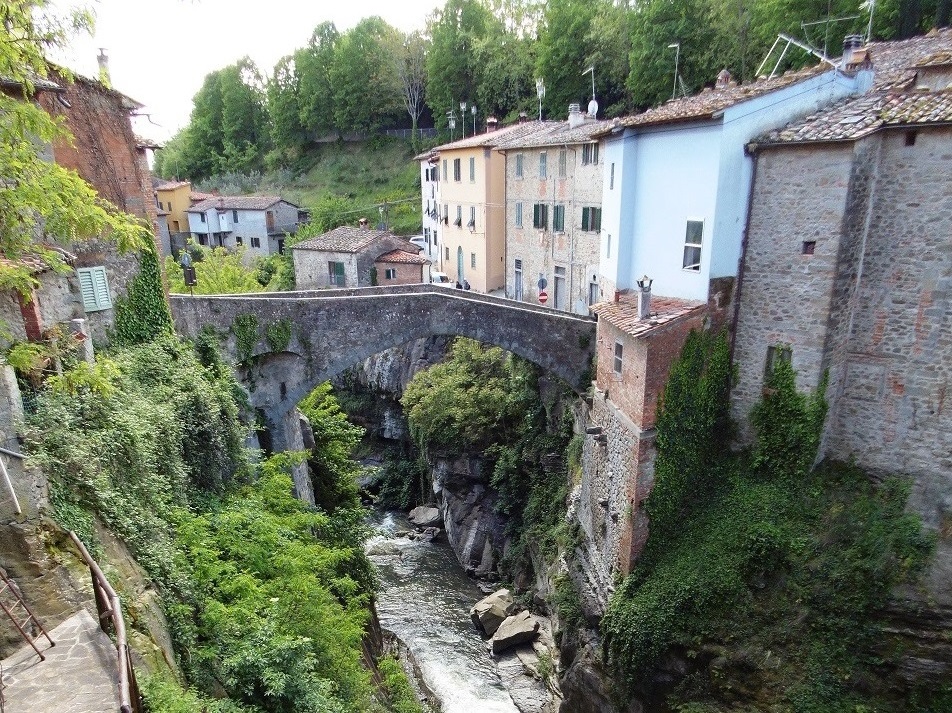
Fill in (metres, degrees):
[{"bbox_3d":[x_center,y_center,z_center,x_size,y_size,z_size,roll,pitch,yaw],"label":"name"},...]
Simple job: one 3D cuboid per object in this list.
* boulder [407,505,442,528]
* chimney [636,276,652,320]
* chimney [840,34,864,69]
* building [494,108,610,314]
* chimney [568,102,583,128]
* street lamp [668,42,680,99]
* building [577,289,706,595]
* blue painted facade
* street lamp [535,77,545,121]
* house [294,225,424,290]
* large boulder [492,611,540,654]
[{"bbox_3d":[-3.225,10.049,37.862,1.950,1.000,1.500,-6,16,-19],"label":"boulder"},{"bbox_3d":[6.771,-2.355,24.226,0.500,1.780,0.500,-2,15,-5],"label":"chimney"},{"bbox_3d":[13.794,-11.125,22.213,0.580,1.275,0.580,-9,17,-29],"label":"chimney"},{"bbox_3d":[7.190,-8.474,34.833,8.400,10.500,7.600,-12,19,-37],"label":"building"},{"bbox_3d":[5.593,-13.585,34.165,0.650,1.322,0.620,-13,19,-38],"label":"chimney"},{"bbox_3d":[9.563,-13.624,28.989,0.650,2.513,0.200,-2,15,-5],"label":"street lamp"},{"bbox_3d":[7.115,3.148,26.381,2.958,12.000,6.200,-1,15,-2],"label":"building"},{"bbox_3d":[9.938,-7.303,26.669,6.600,8.400,7.600,-8,17,-27],"label":"blue painted facade"},{"bbox_3d":[4.017,-15.994,37.659,0.650,2.432,0.500,11,19,37],"label":"street lamp"},{"bbox_3d":[-8.937,-7.587,46.380,6.894,4.300,7.001,10,18,35],"label":"house"},{"bbox_3d":[2.020,13.338,29.437,2.000,1.200,1.500,-11,18,-34],"label":"large boulder"}]

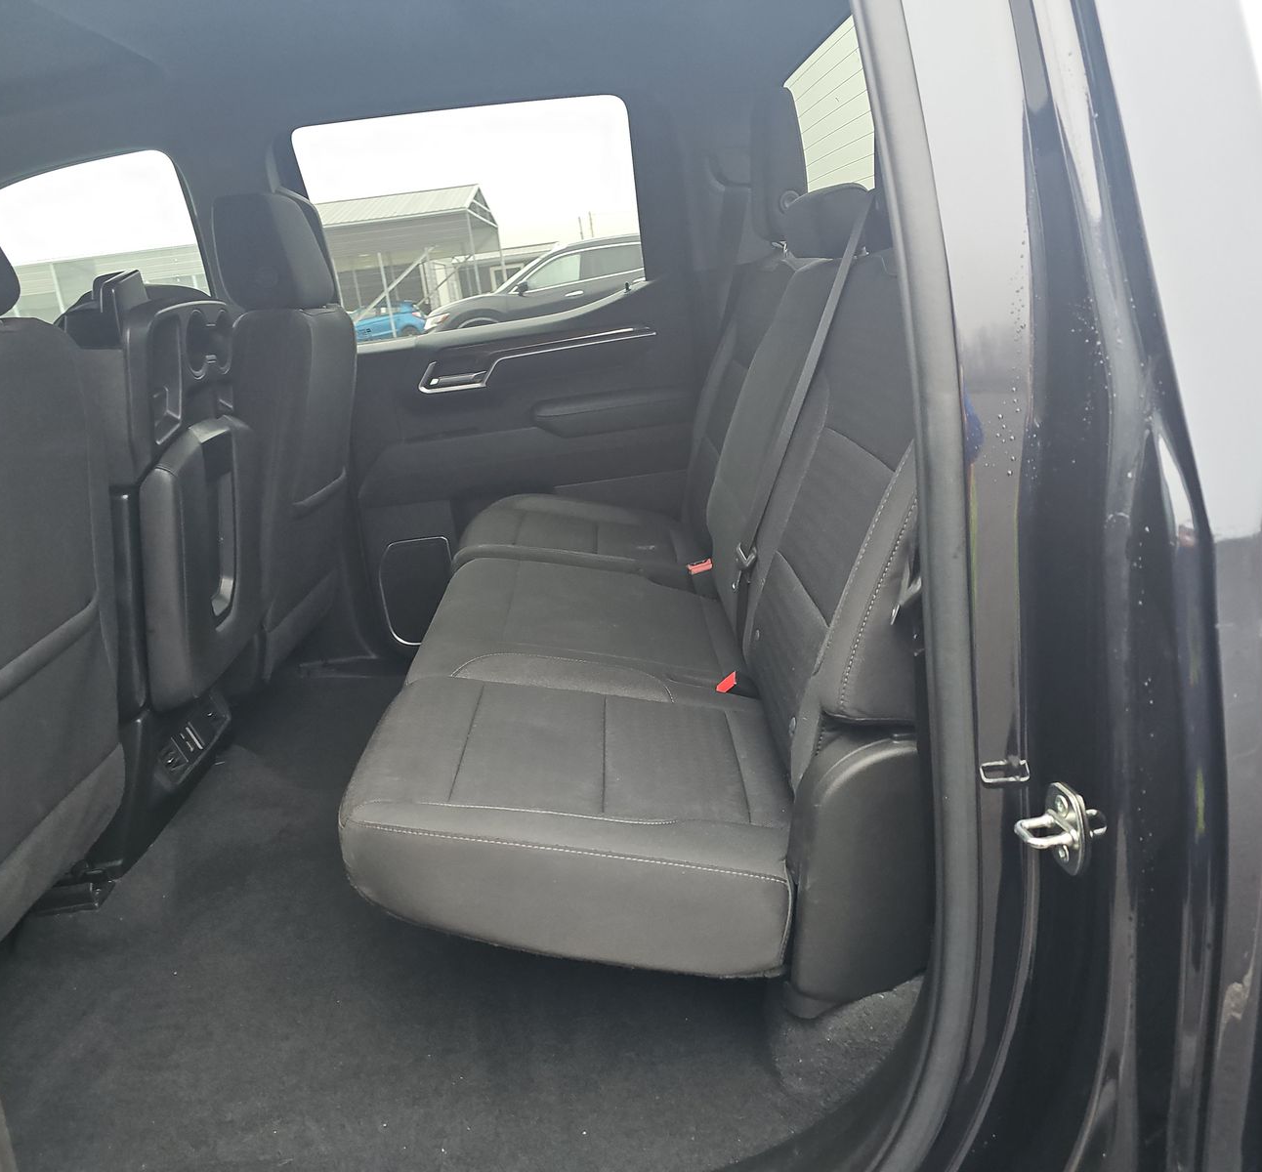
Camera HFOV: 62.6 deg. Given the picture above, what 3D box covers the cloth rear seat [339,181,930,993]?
[{"bbox_3d":[0.006,-0.240,1.689,0.730,1.040,1.430,-6,17,-1],"label":"cloth rear seat"}]

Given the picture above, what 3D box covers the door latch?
[{"bbox_3d":[0.309,0.181,0.765,0.053,0.065,0.043,-6,18,0],"label":"door latch"}]

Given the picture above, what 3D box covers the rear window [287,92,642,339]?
[{"bbox_3d":[-0.333,-0.789,2.254,0.704,0.459,0.051,-6,32,0],"label":"rear window"}]

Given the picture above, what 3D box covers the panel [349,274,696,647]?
[{"bbox_3d":[-0.228,-0.255,2.384,0.857,0.785,0.153,-6,18,0],"label":"panel"}]

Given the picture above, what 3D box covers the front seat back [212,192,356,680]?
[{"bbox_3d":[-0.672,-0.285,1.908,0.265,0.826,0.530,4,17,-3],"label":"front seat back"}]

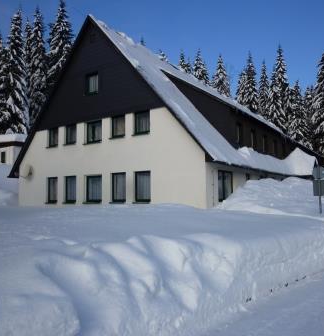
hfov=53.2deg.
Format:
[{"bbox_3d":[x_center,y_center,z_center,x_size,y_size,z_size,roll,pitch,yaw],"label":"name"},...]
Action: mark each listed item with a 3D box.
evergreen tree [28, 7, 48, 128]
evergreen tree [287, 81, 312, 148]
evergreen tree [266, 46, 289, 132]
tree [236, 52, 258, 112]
[{"bbox_3d":[-15.869,-9.293,41.031,3.900,22.915,3.900,-1,-5,0],"label":"evergreen tree"},{"bbox_3d":[19.671,-4.220,45.302,4.400,16.506,4.400,-1,-5,0],"label":"evergreen tree"},{"bbox_3d":[18.018,-7.231,49.019,4.200,23.182,4.200,-1,-5,0],"label":"evergreen tree"},{"bbox_3d":[13.910,-7.009,51.019,4.300,23.198,4.300,-1,-5,0],"label":"tree"}]

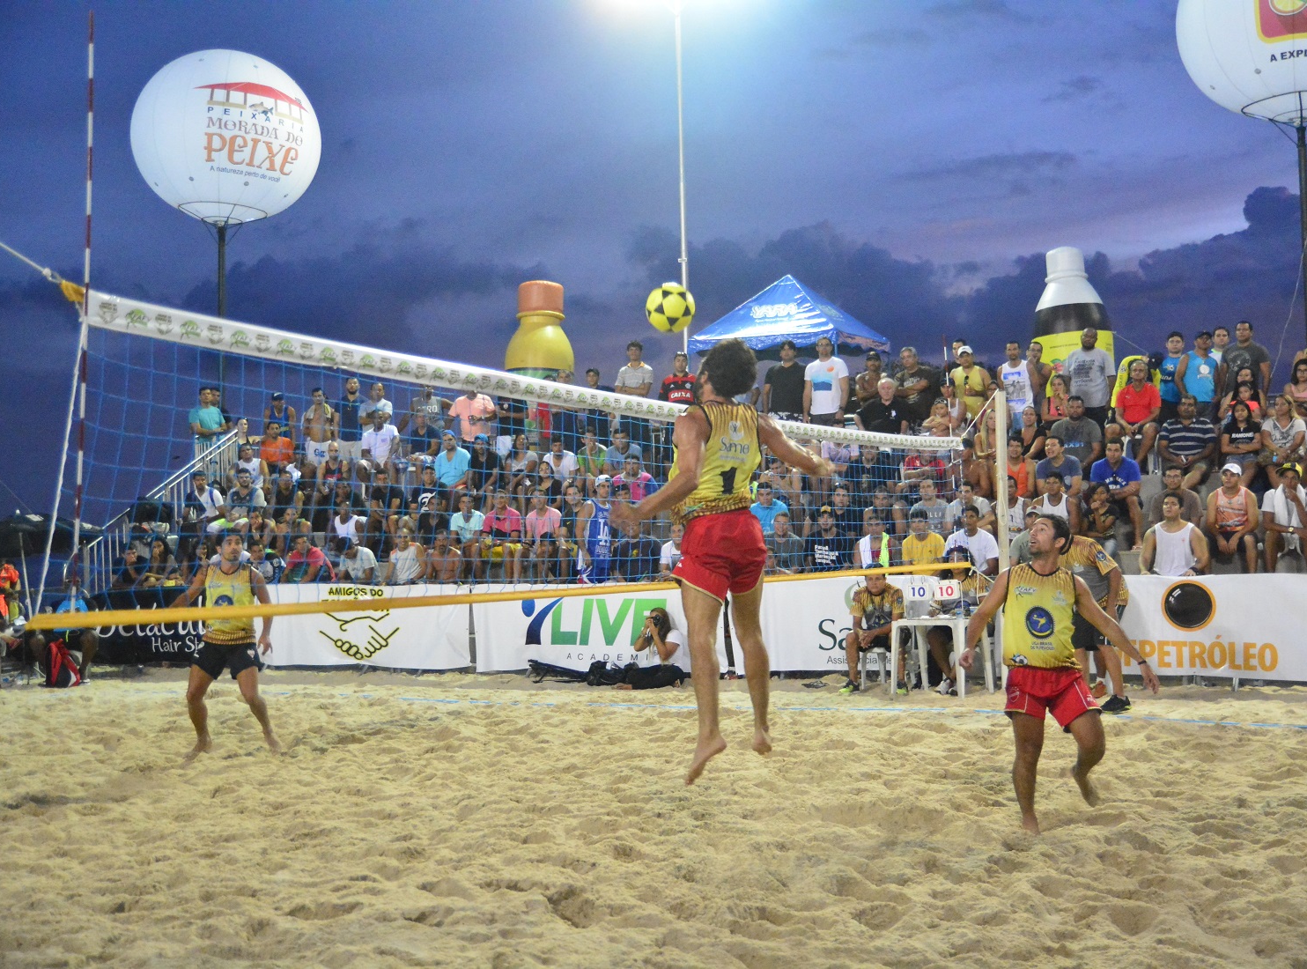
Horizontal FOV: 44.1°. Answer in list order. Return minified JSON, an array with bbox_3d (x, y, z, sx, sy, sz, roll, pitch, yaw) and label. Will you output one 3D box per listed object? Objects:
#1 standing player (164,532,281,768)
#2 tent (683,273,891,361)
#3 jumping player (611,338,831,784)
[{"bbox_3d":[-3.034,1.142,11.400,0.800,1.600,0.580,-1,-2,-3],"label":"standing player"},{"bbox_3d":[2.633,-2.324,30.850,2.950,3.300,2.950,-2,-2,26],"label":"tent"},{"bbox_3d":[0.299,0.339,7.150,0.920,1.960,0.650,0,-2,-25],"label":"jumping player"}]

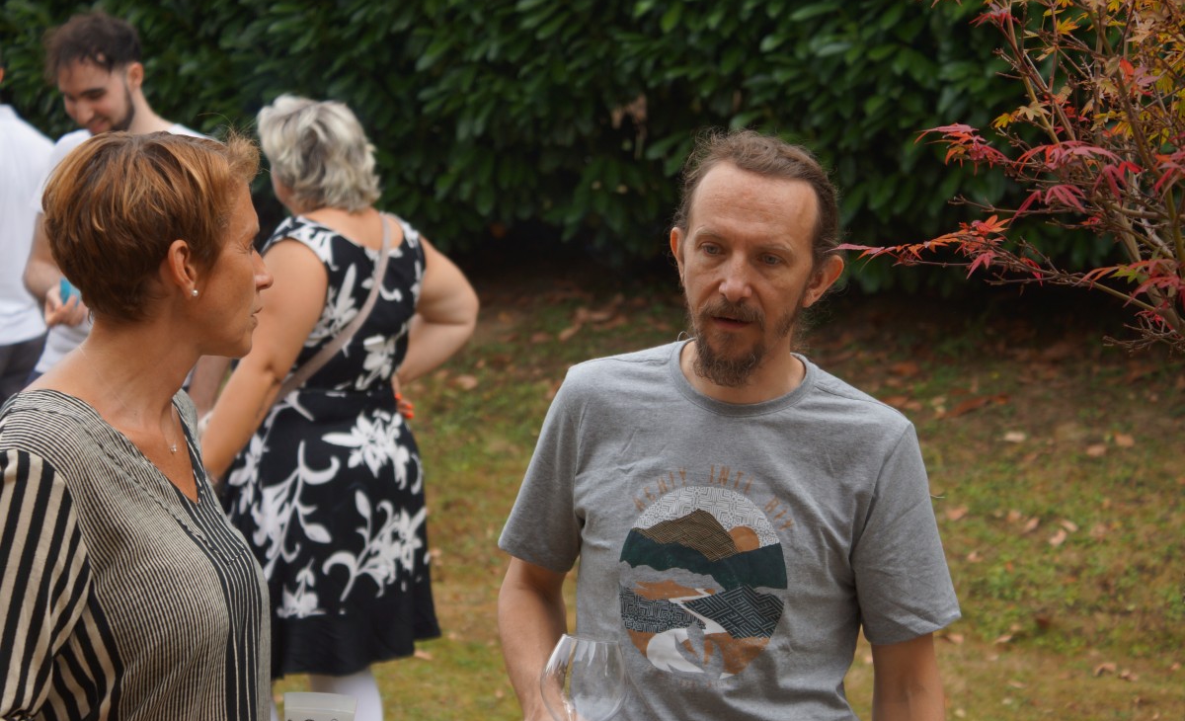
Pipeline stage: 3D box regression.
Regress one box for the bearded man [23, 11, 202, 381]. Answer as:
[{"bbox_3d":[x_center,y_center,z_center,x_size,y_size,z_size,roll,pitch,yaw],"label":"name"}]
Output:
[{"bbox_3d":[-1.103,0.060,5.850,0.530,1.760,0.400,1,5,13],"label":"bearded man"}]

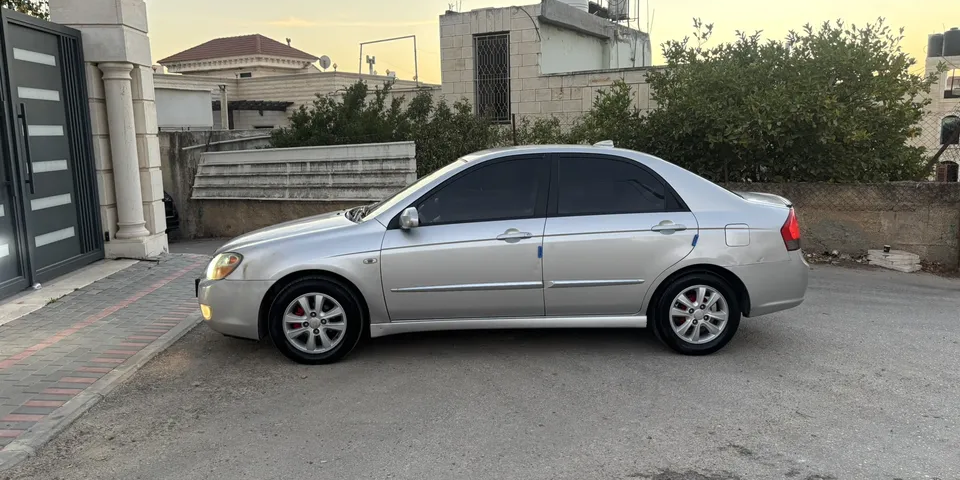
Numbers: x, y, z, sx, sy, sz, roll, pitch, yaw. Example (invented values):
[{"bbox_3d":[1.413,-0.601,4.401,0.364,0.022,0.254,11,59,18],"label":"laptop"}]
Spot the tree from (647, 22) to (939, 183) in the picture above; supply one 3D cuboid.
[{"bbox_3d":[4.250,-1.888,10.000,3.900,2.350,2.900,1,9,16],"label":"tree"}]

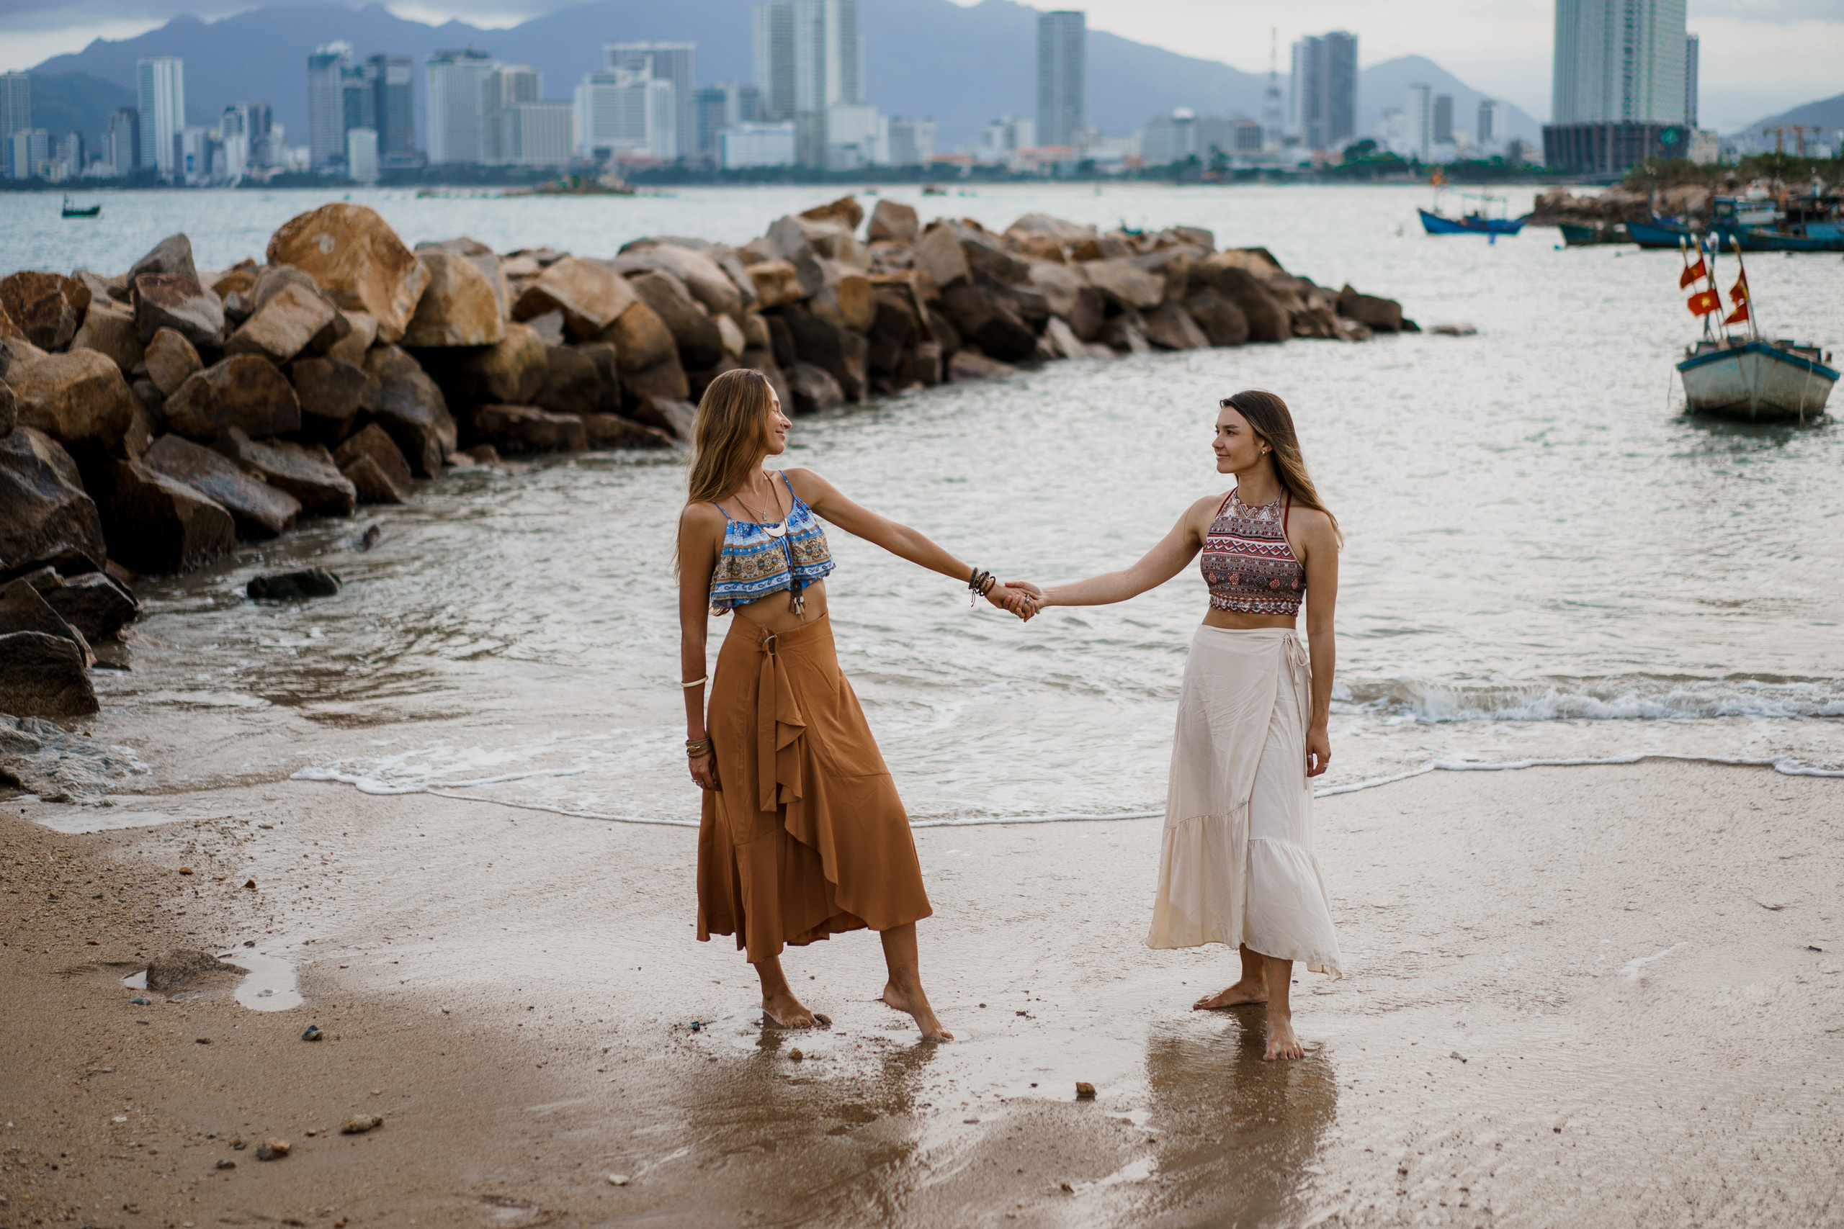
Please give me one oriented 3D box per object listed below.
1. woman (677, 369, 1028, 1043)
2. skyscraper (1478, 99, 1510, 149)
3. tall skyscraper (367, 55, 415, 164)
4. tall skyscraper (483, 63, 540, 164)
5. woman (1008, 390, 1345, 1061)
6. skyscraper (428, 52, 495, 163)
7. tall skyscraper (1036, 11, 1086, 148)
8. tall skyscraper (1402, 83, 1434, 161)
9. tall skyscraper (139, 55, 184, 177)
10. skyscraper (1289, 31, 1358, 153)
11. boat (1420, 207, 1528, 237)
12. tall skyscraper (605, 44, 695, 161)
[{"bbox_3d":[-0.175,0.237,7.120,0.800,1.705,0.500,-5,10,-30],"label":"woman"},{"bbox_3d":[429.484,-356.877,2115.491,18.000,59.306,18.000,7,11,37],"label":"skyscraper"},{"bbox_3d":[-538.872,-502.122,2860.189,33.000,129.041,31.000,4,10,28],"label":"tall skyscraper"},{"bbox_3d":[-372.433,-444.039,2551.917,38.000,106.321,36.000,4,10,28],"label":"tall skyscraper"},{"bbox_3d":[0.645,0.272,7.150,0.780,1.673,0.500,4,10,27],"label":"woman"},{"bbox_3d":[-457.067,-493.482,2789.922,60.000,132.559,30.000,2,9,15],"label":"skyscraper"},{"bbox_3d":[106.564,-399.212,2170.170,32.000,129.301,32.000,2,9,12],"label":"tall skyscraper"},{"bbox_3d":[273.725,-266.944,1555.985,12.500,52.805,13.000,5,10,30],"label":"tall skyscraper"},{"bbox_3d":[-766.812,-497.028,2840.341,31.000,127.051,29.000,4,10,25],"label":"tall skyscraper"},{"bbox_3d":[302.157,-383.202,2121.588,44.000,110.641,32.000,3,9,20],"label":"skyscraper"},{"bbox_3d":[31.648,-22.600,162.000,6.200,1.650,2.000,1,9,7],"label":"boat"},{"bbox_3d":[-263.812,-487.132,2739.853,80.000,133.470,35.000,2,9,12],"label":"tall skyscraper"}]

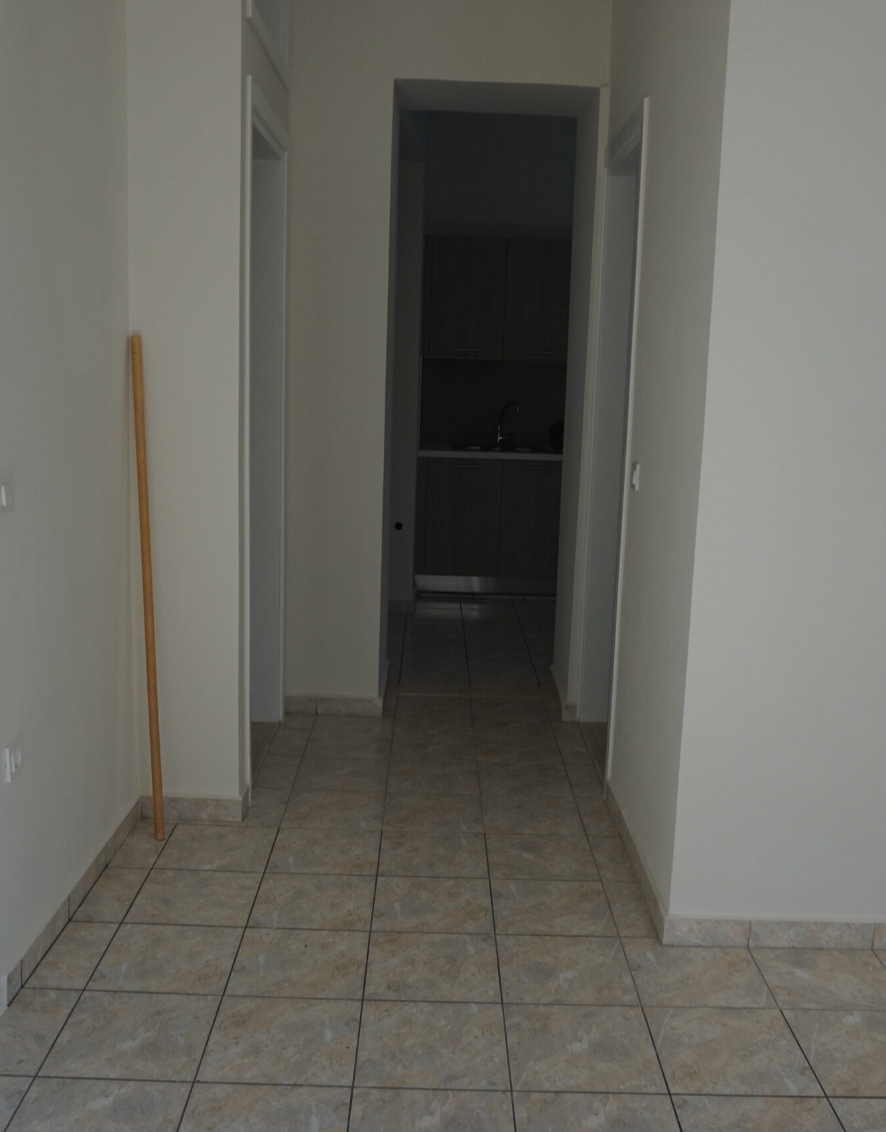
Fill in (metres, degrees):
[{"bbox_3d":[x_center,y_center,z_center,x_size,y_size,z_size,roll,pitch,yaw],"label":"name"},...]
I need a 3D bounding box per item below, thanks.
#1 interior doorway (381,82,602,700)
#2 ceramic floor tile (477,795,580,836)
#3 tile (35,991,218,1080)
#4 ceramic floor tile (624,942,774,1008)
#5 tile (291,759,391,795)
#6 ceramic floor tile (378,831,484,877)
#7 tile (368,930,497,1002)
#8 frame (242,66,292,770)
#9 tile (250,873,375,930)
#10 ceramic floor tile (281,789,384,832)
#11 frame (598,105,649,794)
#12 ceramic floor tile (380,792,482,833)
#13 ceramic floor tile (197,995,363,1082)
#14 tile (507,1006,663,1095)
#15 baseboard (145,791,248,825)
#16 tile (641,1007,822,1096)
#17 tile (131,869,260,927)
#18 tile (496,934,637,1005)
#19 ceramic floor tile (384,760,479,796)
[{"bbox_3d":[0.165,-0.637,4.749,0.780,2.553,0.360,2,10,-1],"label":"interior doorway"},{"bbox_3d":[0.298,0.845,3.825,0.327,0.010,0.327,2,10,-1],"label":"ceramic floor tile"},{"bbox_3d":[-0.676,1.035,2.489,0.323,0.010,0.323,2,10,-1],"label":"tile"},{"bbox_3d":[0.629,1.018,2.827,0.323,0.010,0.323,2,10,-1],"label":"ceramic floor tile"},{"bbox_3d":[-0.364,0.767,4.141,0.327,0.010,0.327,2,10,-1],"label":"tile"},{"bbox_3d":[-0.027,0.887,3.462,0.326,0.010,0.326,2,10,-1],"label":"ceramic floor tile"},{"bbox_3d":[-0.024,0.999,2.819,0.323,0.010,0.323,2,10,-1],"label":"tile"},{"bbox_3d":[-0.682,-0.411,4.030,0.150,2.303,1.020,2,10,-1],"label":"frame"},{"bbox_3d":[-0.353,0.932,3.137,0.323,0.010,0.323,2,10,-1],"label":"tile"},{"bbox_3d":[-0.358,0.820,3.782,0.323,0.010,0.323,2,10,-1],"label":"ceramic floor tile"},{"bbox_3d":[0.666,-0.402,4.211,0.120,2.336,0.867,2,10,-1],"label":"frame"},{"bbox_3d":[-0.031,0.830,3.785,0.323,0.010,0.323,2,10,-1],"label":"ceramic floor tile"},{"bbox_3d":[-0.329,0.983,2.344,0.307,0.011,0.307,2,10,-1],"label":"ceramic floor tile"},{"bbox_3d":[0.288,1.002,2.350,0.307,0.011,0.307,2,10,-1],"label":"tile"},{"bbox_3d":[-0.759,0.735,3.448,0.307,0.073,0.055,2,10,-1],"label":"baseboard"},{"bbox_3d":[0.631,1.074,2.505,0.323,0.010,0.323,2,10,-1],"label":"tile"},{"bbox_3d":[-0.641,0.868,2.950,0.307,0.011,0.307,2,10,-1],"label":"tile"},{"bbox_3d":[0.305,1.017,2.850,0.327,0.010,0.327,2,10,-1],"label":"tile"},{"bbox_3d":[-0.033,0.773,4.108,0.323,0.010,0.323,2,10,-1],"label":"ceramic floor tile"}]

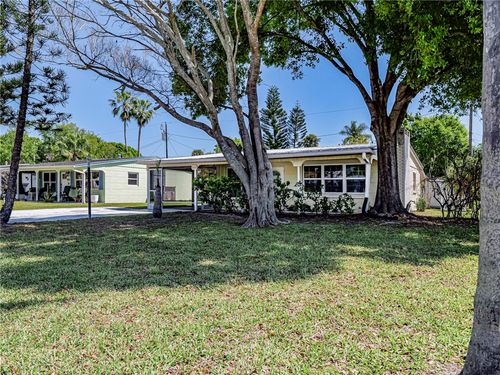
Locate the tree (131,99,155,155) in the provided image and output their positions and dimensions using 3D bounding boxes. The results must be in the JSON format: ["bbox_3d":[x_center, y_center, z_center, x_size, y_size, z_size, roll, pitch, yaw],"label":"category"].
[{"bbox_3d":[-13.950,-5.240,45.000,3.300,12.880,3.300,0,0,0],"label":"tree"}]

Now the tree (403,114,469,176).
[{"bbox_3d":[15.880,-2.600,30.000,6.500,7.600,6.500,0,0,0],"label":"tree"}]

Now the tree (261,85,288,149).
[{"bbox_3d":[2.960,-5.550,41.000,4.400,13.500,4.400,0,0,0],"label":"tree"}]

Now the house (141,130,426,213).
[{"bbox_3d":[2.530,-0.850,21.760,13.800,4.000,11.000,0,0,31],"label":"house"}]

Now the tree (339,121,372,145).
[{"bbox_3d":[13.390,-3.710,44.000,4.600,9.830,4.600,0,0,0],"label":"tree"}]

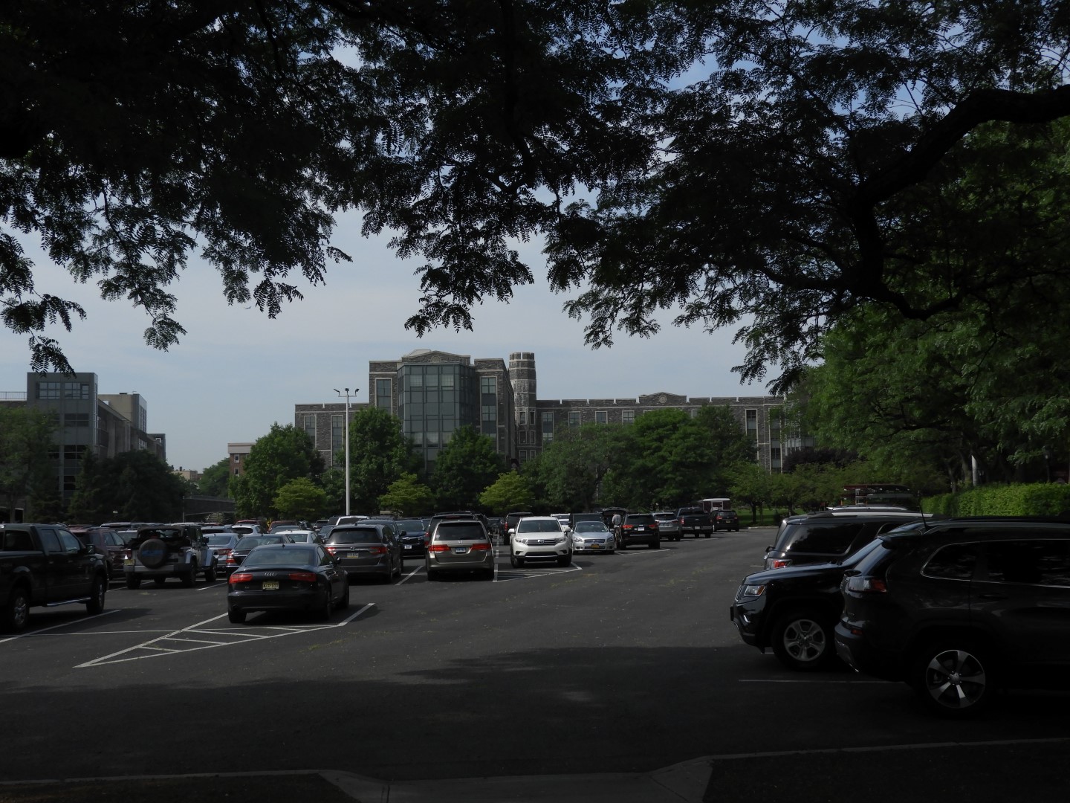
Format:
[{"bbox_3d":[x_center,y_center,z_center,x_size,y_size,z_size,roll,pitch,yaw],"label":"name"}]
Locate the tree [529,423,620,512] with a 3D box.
[{"bbox_3d":[4.111,7.592,128.000,9.500,10.732,9.000,0,-5,-1],"label":"tree"}]

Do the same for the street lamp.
[{"bbox_3d":[-11.485,3.918,75.500,1.550,9.486,1.500,0,-5,-1],"label":"street lamp"}]

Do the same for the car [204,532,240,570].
[{"bbox_3d":[-10.612,5.124,41.757,1.840,1.460,4.850,-1,-4,-2],"label":"car"}]

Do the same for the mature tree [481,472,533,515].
[{"bbox_3d":[-2.483,9.075,113.000,5.000,5.372,5.000,0,-5,-1],"label":"mature tree"}]

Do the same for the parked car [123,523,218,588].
[{"bbox_3d":[-10.400,4.379,35.600,1.870,1.800,4.050,0,-5,-1],"label":"parked car"}]

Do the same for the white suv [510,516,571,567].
[{"bbox_3d":[0.116,4.902,43.370,1.910,1.750,4.790,-1,-4,-2],"label":"white suv"}]

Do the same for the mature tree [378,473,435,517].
[{"bbox_3d":[-10.897,8.736,105.000,4.827,5.334,4.827,-1,-4,0],"label":"mature tree"}]

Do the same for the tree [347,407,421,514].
[{"bbox_3d":[-14.888,6.791,122.000,7.753,12.346,7.753,-1,-4,0],"label":"tree"}]

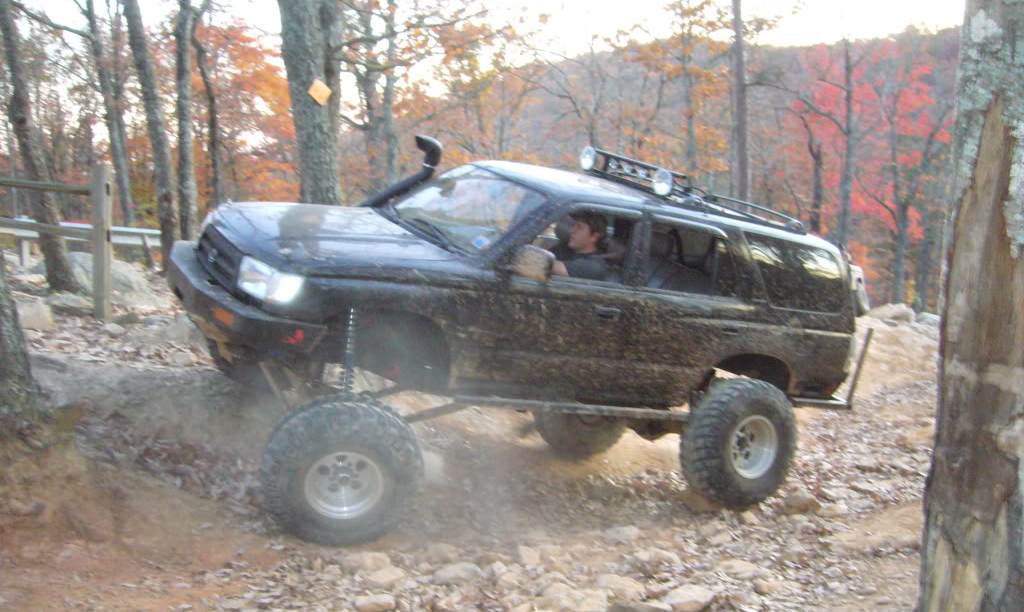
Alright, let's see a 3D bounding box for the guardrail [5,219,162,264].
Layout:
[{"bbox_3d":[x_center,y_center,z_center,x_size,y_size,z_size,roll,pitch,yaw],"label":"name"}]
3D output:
[{"bbox_3d":[-6.886,-1.034,16.600,2.600,0.720,0.280,5,3,-5],"label":"guardrail"}]

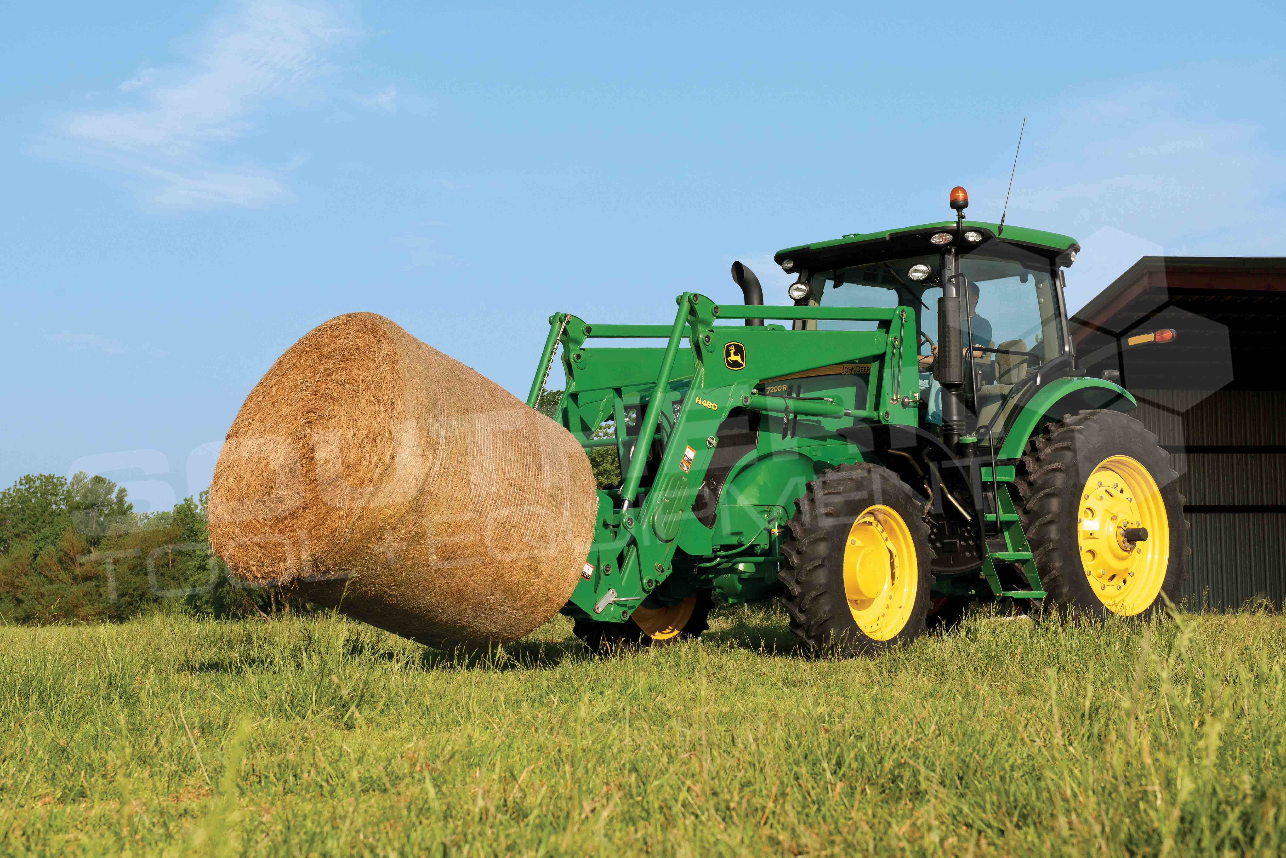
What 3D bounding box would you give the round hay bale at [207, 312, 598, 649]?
[{"bbox_3d":[-1.451,0.385,13.564,1.670,1.670,1.630,-5,-26,44],"label":"round hay bale"}]

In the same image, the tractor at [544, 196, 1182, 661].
[{"bbox_3d":[1.344,0.022,16.282,6.400,3.460,2.420,3,-6,-44],"label":"tractor"}]

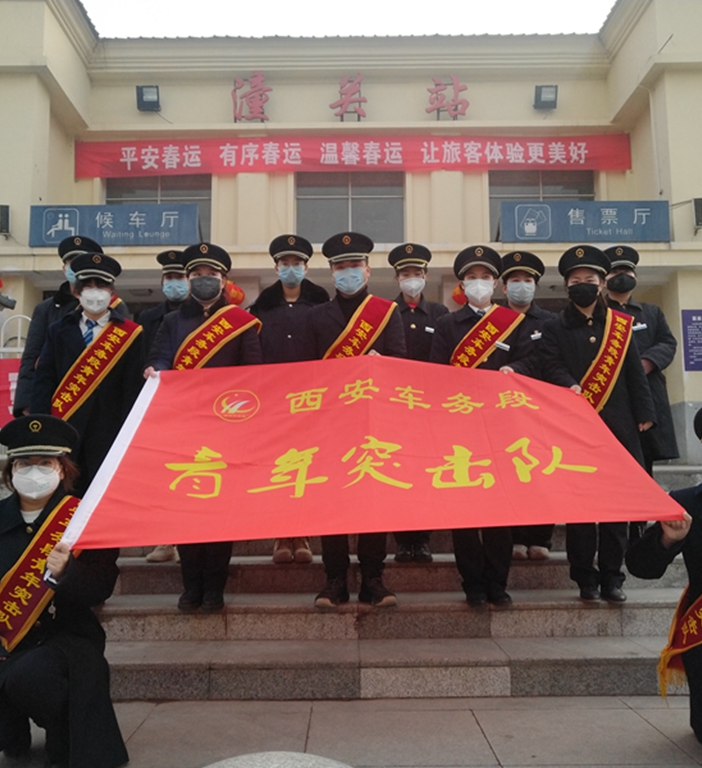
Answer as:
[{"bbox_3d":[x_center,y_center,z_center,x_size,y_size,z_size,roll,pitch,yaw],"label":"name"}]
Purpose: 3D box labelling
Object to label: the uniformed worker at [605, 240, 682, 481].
[{"bbox_3d":[1.537,0.070,4.345,0.520,1.699,0.360,-2,-6,12],"label":"uniformed worker"}]

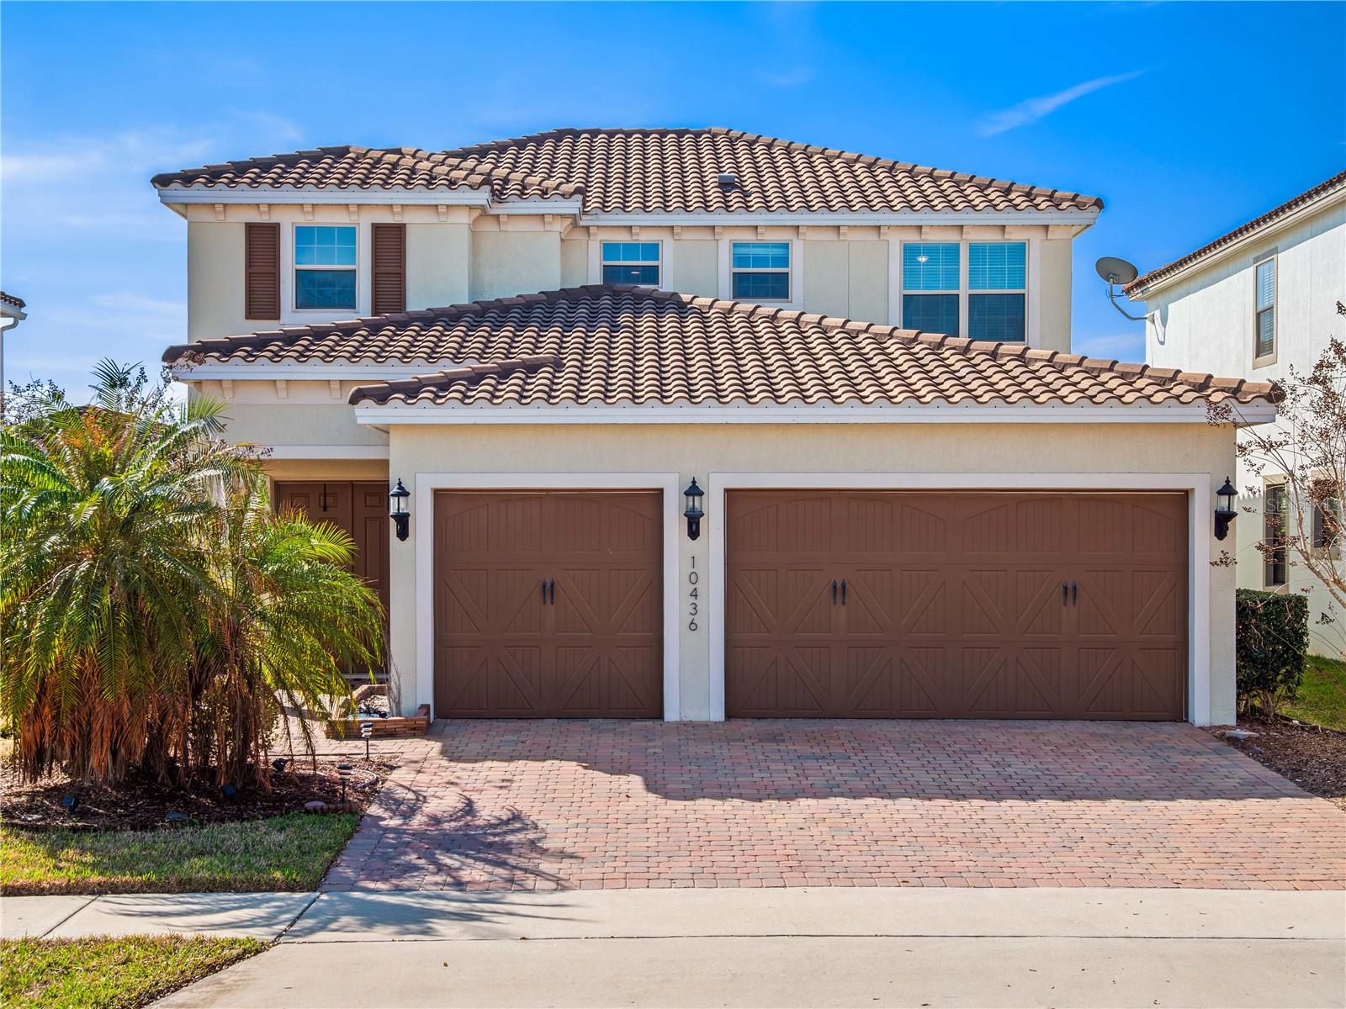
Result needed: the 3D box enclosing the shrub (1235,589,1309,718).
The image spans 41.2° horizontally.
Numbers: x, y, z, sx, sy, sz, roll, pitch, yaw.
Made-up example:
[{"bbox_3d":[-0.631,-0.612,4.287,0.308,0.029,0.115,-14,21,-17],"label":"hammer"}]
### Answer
[{"bbox_3d":[6.480,1.655,19.500,0.900,1.380,1.000,0,0,1],"label":"shrub"}]

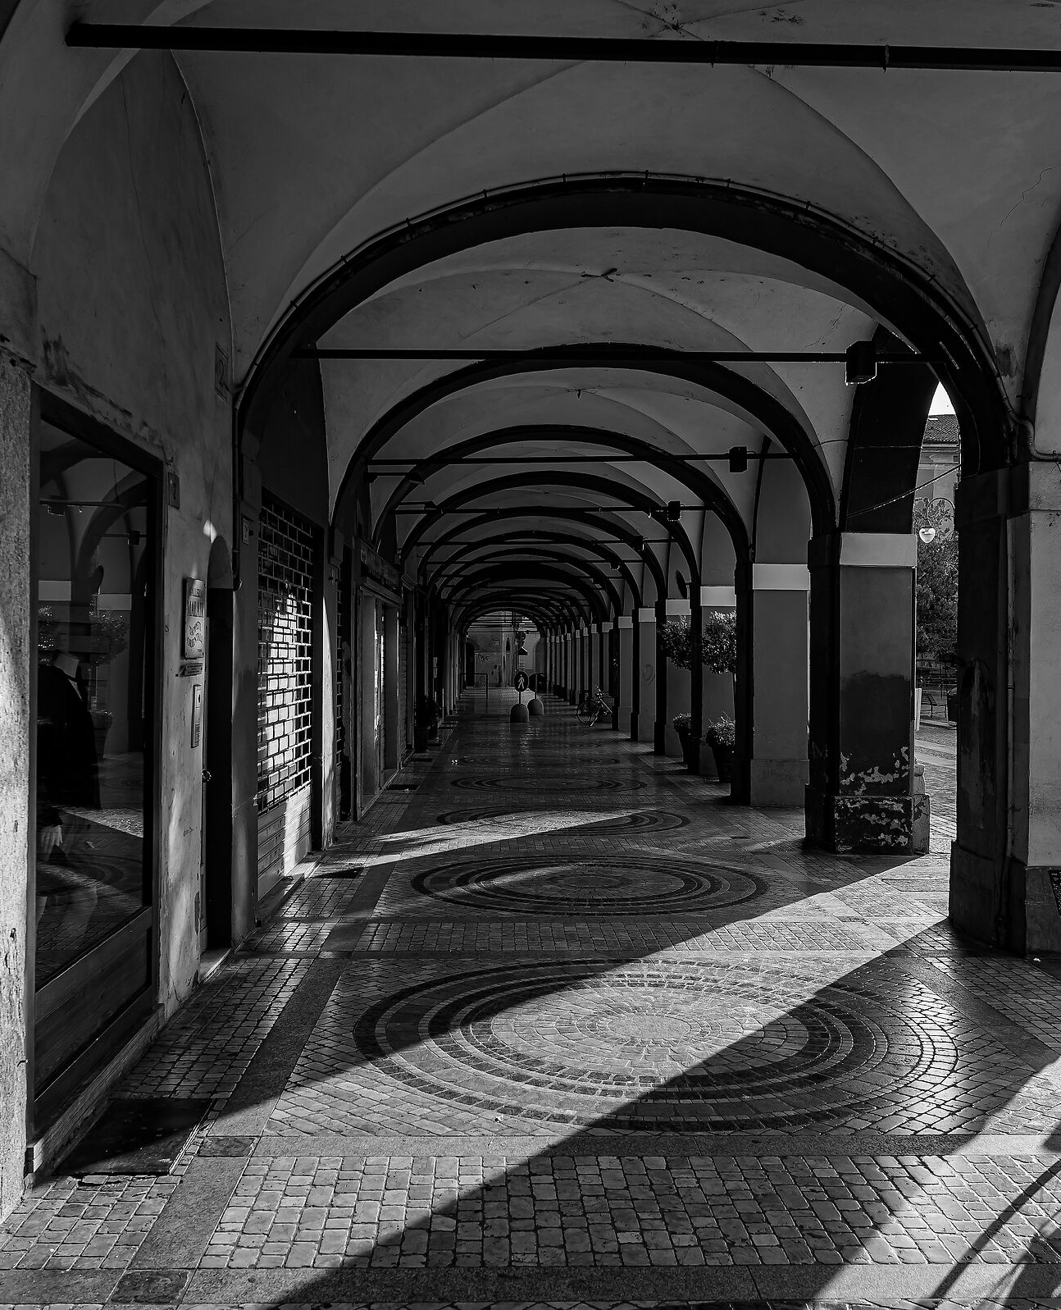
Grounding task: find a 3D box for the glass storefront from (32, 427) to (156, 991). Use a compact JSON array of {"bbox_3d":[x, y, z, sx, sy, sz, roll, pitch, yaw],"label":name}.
[{"bbox_3d":[-1.746,0.163,5.274,0.100,1.989,1.564,0,0,-2],"label":"glass storefront"}]

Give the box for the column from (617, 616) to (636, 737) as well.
[{"bbox_3d":[2.575,0.486,33.199,0.860,2.926,1.020,0,0,-2],"label":"column"}]

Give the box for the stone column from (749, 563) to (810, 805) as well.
[{"bbox_3d":[3.036,0.371,16.625,0.860,2.926,1.020,0,0,-2],"label":"stone column"}]

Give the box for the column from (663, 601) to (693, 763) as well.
[{"bbox_3d":[2.805,0.428,24.912,0.860,2.926,1.020,0,0,-2],"label":"column"}]

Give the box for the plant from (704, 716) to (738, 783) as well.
[{"bbox_3d":[2.950,1.364,19.205,0.740,0.976,0.740,0,0,-2],"label":"plant"}]

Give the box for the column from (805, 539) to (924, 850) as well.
[{"bbox_3d":[3.151,0.343,12.482,0.860,2.926,1.020,0,0,-2],"label":"column"}]

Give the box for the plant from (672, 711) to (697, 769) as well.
[{"bbox_3d":[2.860,1.444,22.893,0.700,0.870,0.700,0,0,-2],"label":"plant"}]

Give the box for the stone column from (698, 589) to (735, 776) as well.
[{"bbox_3d":[2.921,0.400,20.768,0.860,2.926,1.020,0,0,-2],"label":"stone column"}]

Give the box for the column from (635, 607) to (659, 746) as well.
[{"bbox_3d":[2.690,0.457,29.055,0.860,2.926,1.020,0,0,-2],"label":"column"}]

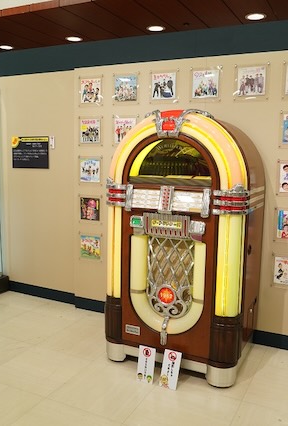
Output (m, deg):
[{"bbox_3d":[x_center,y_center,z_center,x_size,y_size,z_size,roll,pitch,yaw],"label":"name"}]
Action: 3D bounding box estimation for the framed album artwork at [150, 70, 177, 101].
[{"bbox_3d":[0.140,-0.889,2.998,0.217,0.222,0.020,4,8,24],"label":"framed album artwork"}]

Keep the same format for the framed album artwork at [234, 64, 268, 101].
[{"bbox_3d":[0.692,-0.845,2.749,0.217,0.222,0.020,4,8,24],"label":"framed album artwork"}]

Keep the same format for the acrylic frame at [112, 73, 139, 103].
[{"bbox_3d":[-0.133,-0.919,3.176,0.222,0.228,0.020,4,9,25],"label":"acrylic frame"}]

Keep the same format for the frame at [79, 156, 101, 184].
[{"bbox_3d":[-0.419,-0.330,3.324,0.217,0.222,0.020,4,8,24],"label":"frame"}]

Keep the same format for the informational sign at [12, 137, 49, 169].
[{"bbox_3d":[-0.988,-0.525,3.711,0.408,0.279,0.010,5,8,25],"label":"informational sign"}]

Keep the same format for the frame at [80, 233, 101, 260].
[{"bbox_3d":[-0.435,0.284,3.479,0.200,0.200,0.020,5,8,25],"label":"frame"}]

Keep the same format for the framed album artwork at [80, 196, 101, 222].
[{"bbox_3d":[-0.433,-0.026,3.439,0.200,0.200,0.020,5,8,25],"label":"framed album artwork"}]

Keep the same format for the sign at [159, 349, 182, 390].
[{"bbox_3d":[0.152,0.867,2.361,0.102,0.190,0.060,4,8,24],"label":"sign"}]

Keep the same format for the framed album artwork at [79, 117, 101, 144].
[{"bbox_3d":[-0.412,-0.628,3.284,0.217,0.222,0.020,4,8,24],"label":"framed album artwork"}]

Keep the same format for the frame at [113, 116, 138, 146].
[{"bbox_3d":[-0.139,-0.617,3.224,0.222,0.228,0.020,4,9,25],"label":"frame"}]

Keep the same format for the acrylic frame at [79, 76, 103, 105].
[{"bbox_3d":[-0.412,-0.942,3.306,0.222,0.228,0.020,4,9,25],"label":"acrylic frame"}]

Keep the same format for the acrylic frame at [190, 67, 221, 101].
[{"bbox_3d":[0.414,-0.867,2.874,0.217,0.222,0.020,4,8,24],"label":"acrylic frame"}]

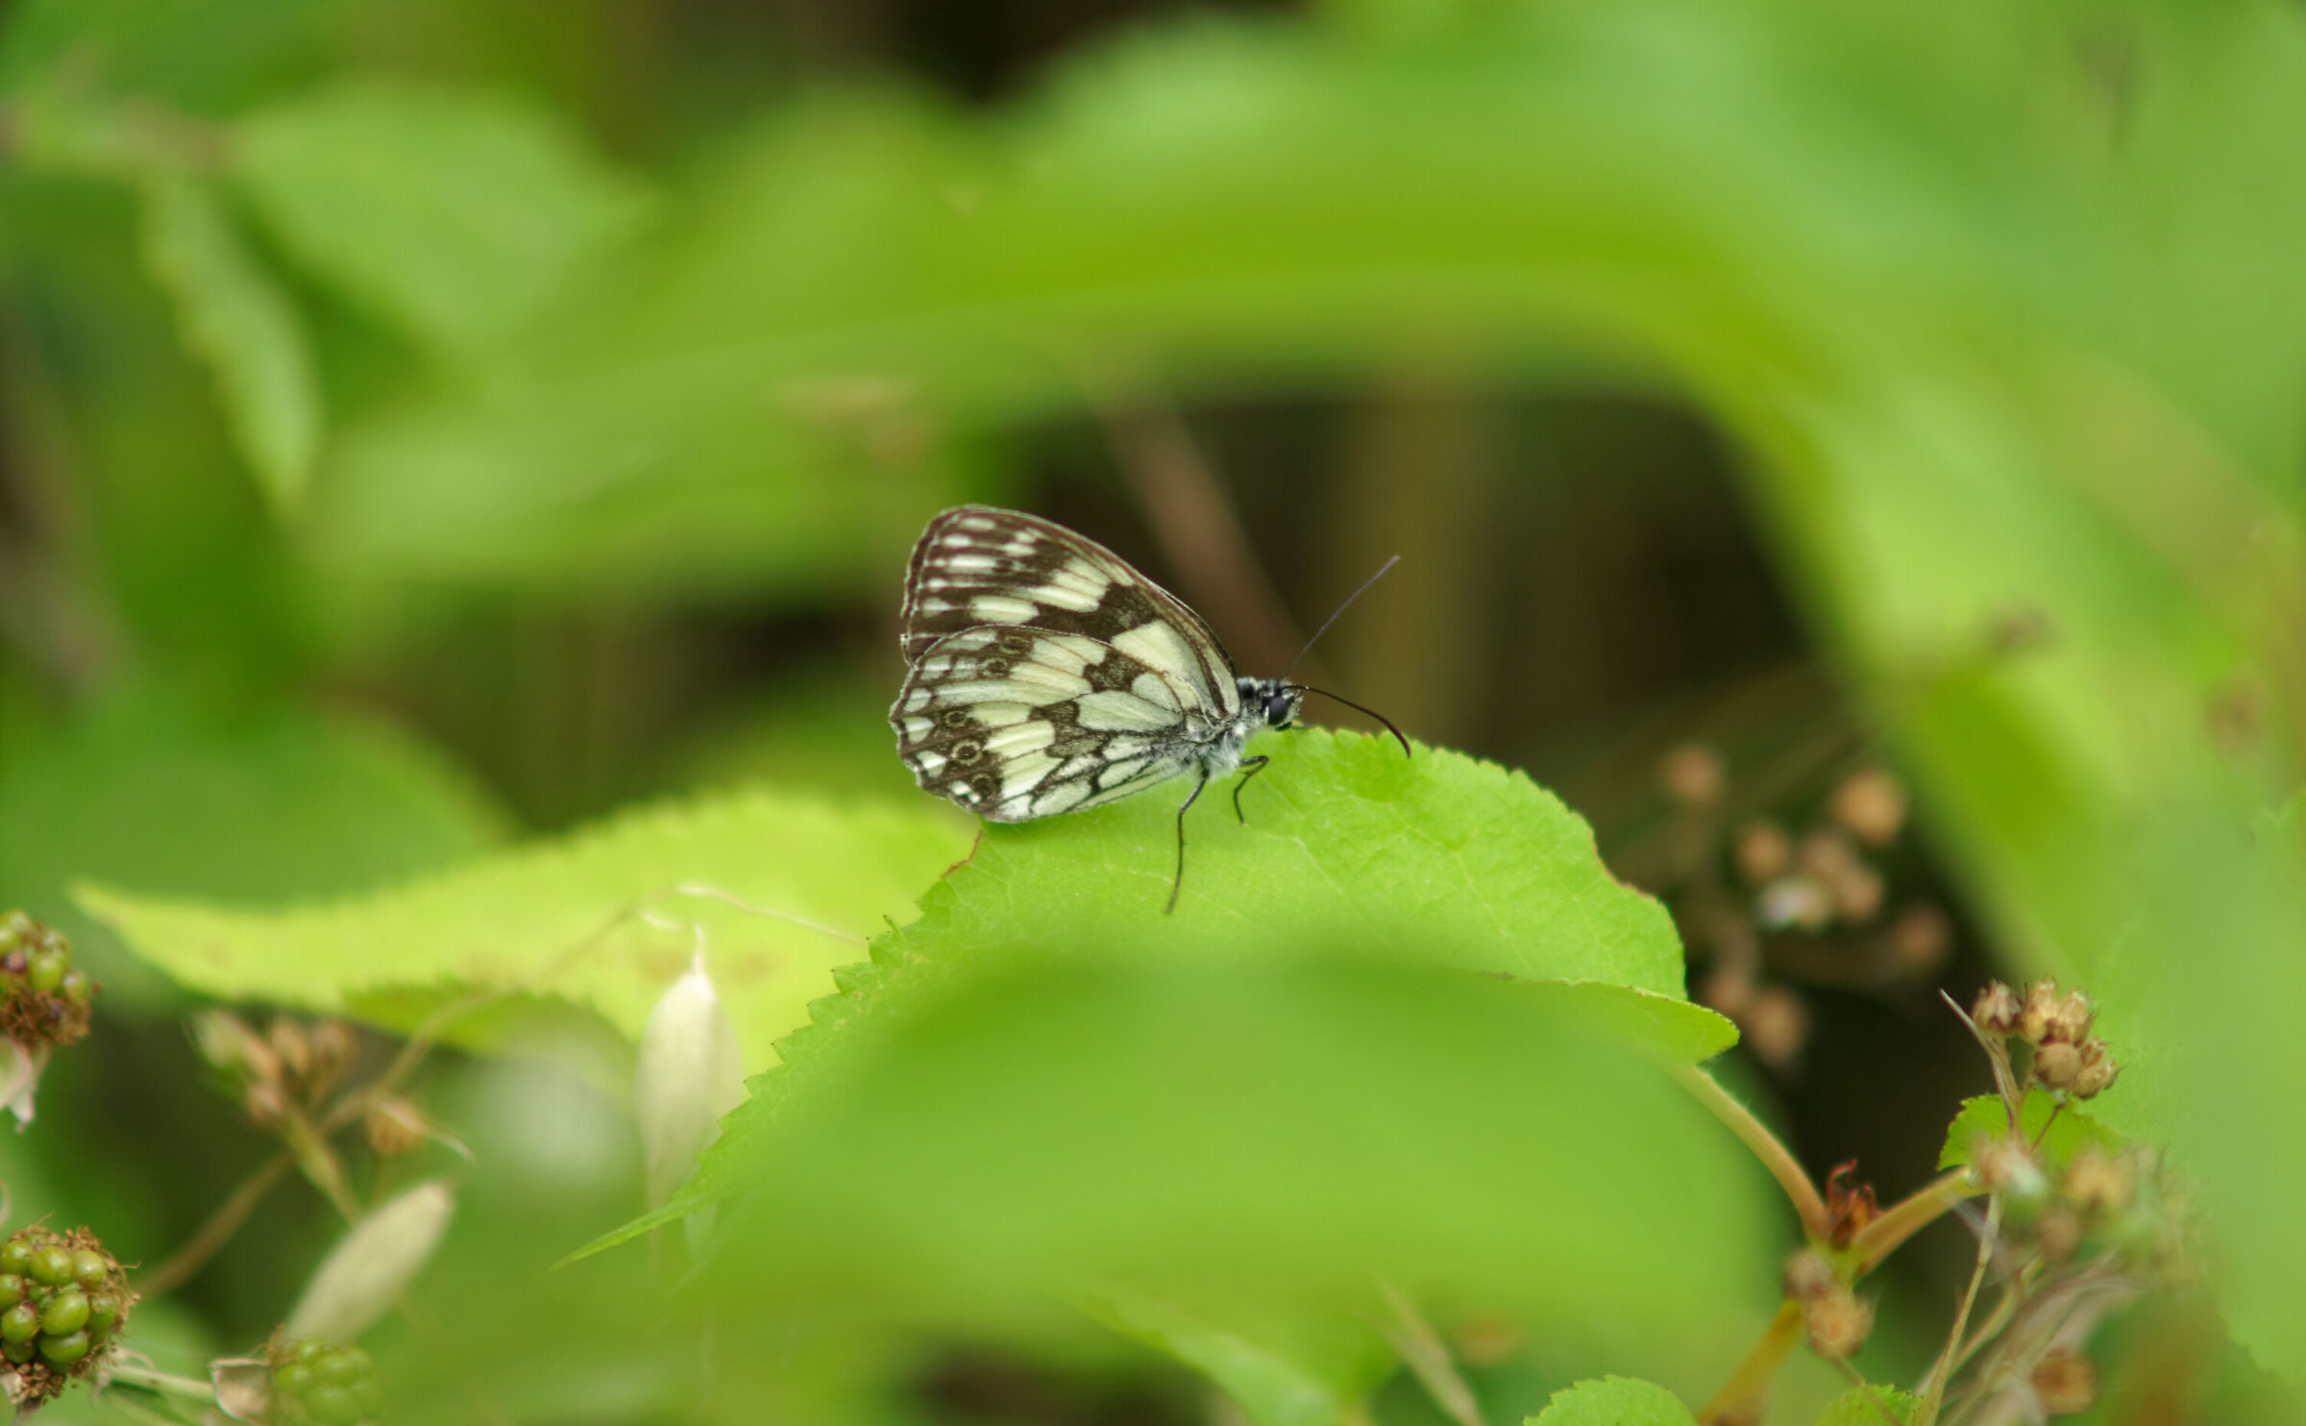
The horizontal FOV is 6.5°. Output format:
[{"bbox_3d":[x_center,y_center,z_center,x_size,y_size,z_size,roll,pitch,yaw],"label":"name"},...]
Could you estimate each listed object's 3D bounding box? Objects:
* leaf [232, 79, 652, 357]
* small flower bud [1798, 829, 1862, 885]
[{"bbox_3d":[-0.054,-0.038,1.540,0.030,0.007,0.025,9,41,2],"label":"leaf"},{"bbox_3d":[0.047,0.010,1.415,0.004,0.004,0.004,0,18,0],"label":"small flower bud"}]

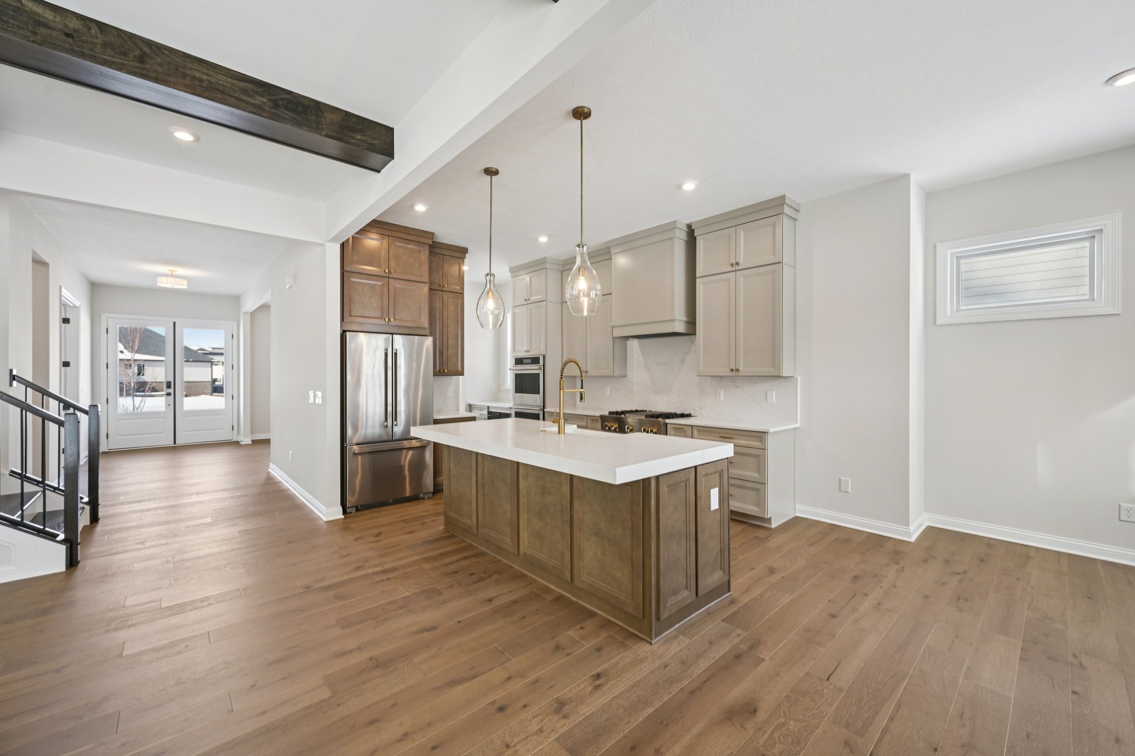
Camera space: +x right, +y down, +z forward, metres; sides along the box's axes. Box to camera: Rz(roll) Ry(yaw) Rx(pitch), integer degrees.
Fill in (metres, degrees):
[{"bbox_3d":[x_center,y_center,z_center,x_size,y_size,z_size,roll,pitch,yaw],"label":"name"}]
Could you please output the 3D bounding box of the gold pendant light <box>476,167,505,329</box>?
[{"bbox_3d":[-0.617,-1.036,3.539,0.230,1.288,0.230,0,0,0],"label":"gold pendant light"}]

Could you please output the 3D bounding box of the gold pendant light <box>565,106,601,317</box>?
[{"bbox_3d":[0.097,-1.050,2.811,0.222,1.296,0.222,0,0,0],"label":"gold pendant light"}]

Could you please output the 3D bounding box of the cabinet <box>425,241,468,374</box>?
[{"bbox_3d":[-1.643,-0.854,5.639,0.625,1.653,0.365,0,0,-42],"label":"cabinet"}]

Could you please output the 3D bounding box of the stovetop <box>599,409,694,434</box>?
[{"bbox_3d":[0.943,0.530,5.142,0.710,0.205,0.930,0,0,-42],"label":"stovetop"}]

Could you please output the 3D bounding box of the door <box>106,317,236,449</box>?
[{"bbox_3d":[-7.841,0.110,8.819,1.875,2.450,0.060,0,0,-42],"label":"door"}]

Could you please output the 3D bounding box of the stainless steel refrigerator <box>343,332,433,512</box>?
[{"bbox_3d":[-2.078,0.445,4.954,0.912,1.800,0.740,0,0,-42],"label":"stainless steel refrigerator"}]

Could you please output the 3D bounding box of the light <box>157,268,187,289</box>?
[{"bbox_3d":[-6.228,-1.570,6.964,0.356,0.256,0.356,0,0,-42],"label":"light"}]

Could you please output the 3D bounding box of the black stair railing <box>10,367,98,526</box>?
[{"bbox_3d":[-4.614,0.637,3.985,0.535,1.427,0.075,0,0,-42],"label":"black stair railing"}]

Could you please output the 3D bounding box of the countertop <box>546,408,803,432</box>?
[{"bbox_3d":[0.973,0.464,5.186,0.660,0.031,3.050,0,0,-42],"label":"countertop"}]

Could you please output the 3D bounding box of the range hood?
[{"bbox_3d":[1.044,-1.087,5.246,0.550,1.185,0.945,0,0,-42],"label":"range hood"}]

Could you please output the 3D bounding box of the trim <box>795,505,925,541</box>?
[{"bbox_3d":[2.752,1.291,4.161,0.625,0.108,0.923,0,0,-42],"label":"trim"}]

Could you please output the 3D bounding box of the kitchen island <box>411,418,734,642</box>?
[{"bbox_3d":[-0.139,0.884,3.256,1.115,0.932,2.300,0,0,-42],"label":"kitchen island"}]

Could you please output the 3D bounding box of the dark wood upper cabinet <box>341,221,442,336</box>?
[{"bbox_3d":[-2.132,-1.073,5.003,1.015,1.215,0.645,0,0,-42],"label":"dark wood upper cabinet"}]

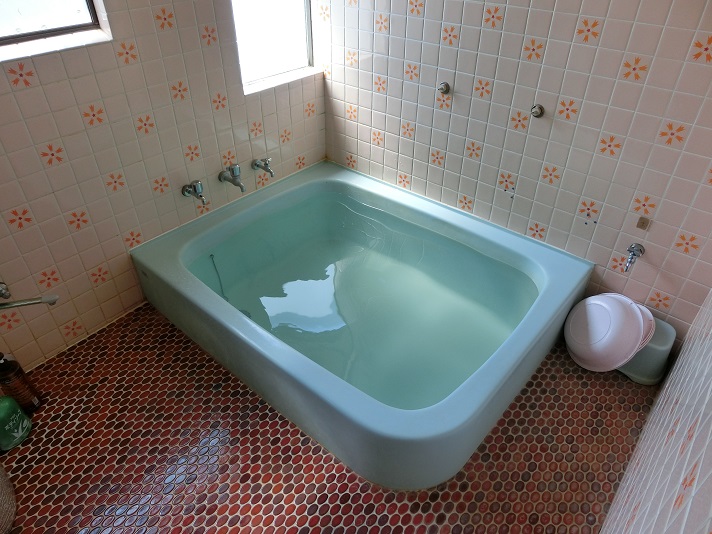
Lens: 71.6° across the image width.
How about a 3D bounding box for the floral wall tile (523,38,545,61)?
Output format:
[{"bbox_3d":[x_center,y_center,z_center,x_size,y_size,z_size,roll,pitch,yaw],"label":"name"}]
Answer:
[{"bbox_3d":[0.579,-0.706,1.606,0.075,0.075,0.010,28,45,31],"label":"floral wall tile"}]

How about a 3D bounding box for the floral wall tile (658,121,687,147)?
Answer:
[{"bbox_3d":[0.935,-0.391,1.457,0.075,0.075,0.010,28,45,31],"label":"floral wall tile"}]

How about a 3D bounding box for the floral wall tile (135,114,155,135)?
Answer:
[{"bbox_3d":[-0.731,-0.492,1.708,0.009,0.072,0.072,27,45,31],"label":"floral wall tile"}]

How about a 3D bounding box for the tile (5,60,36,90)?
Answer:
[{"bbox_3d":[-0.939,-0.537,1.385,0.010,0.075,0.075,28,45,31],"label":"tile"}]

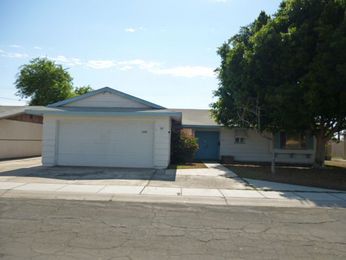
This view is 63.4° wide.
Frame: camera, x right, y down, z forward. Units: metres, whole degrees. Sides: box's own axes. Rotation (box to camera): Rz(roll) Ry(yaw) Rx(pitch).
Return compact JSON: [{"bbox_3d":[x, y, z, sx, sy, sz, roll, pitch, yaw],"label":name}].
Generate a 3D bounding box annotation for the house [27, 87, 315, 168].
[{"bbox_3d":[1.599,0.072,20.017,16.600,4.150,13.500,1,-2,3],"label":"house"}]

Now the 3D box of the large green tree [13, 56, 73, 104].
[{"bbox_3d":[-13.557,-2.646,29.633,6.400,9.900,6.400,1,-2,3],"label":"large green tree"}]

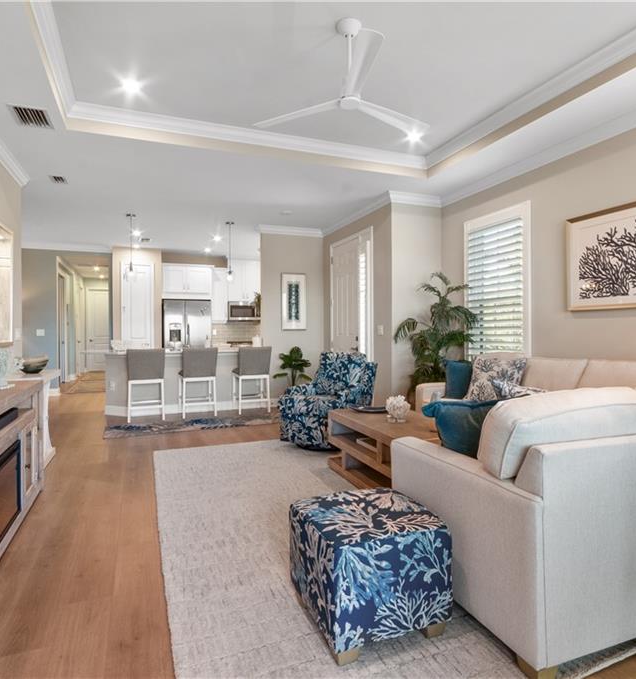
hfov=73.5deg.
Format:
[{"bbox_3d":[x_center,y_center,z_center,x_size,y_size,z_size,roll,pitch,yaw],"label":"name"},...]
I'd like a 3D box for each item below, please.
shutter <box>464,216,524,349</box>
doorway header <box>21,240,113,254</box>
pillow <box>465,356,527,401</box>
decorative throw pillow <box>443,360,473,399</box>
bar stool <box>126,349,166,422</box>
[{"bbox_3d":[1.881,-0.490,4.589,0.080,1.660,0.870,0,1,-23],"label":"shutter"},{"bbox_3d":[-4.615,-1.697,7.894,1.450,0.170,0.120,-1,2,-23],"label":"doorway header"},{"bbox_3d":[1.792,0.404,4.300,0.510,0.480,0.160,0,-16,30],"label":"pillow"},{"bbox_3d":[1.550,0.427,4.600,0.430,0.430,0.150,0,-12,5],"label":"decorative throw pillow"},{"bbox_3d":[-2.325,0.603,5.753,0.461,0.956,0.475,0,1,-23],"label":"bar stool"}]

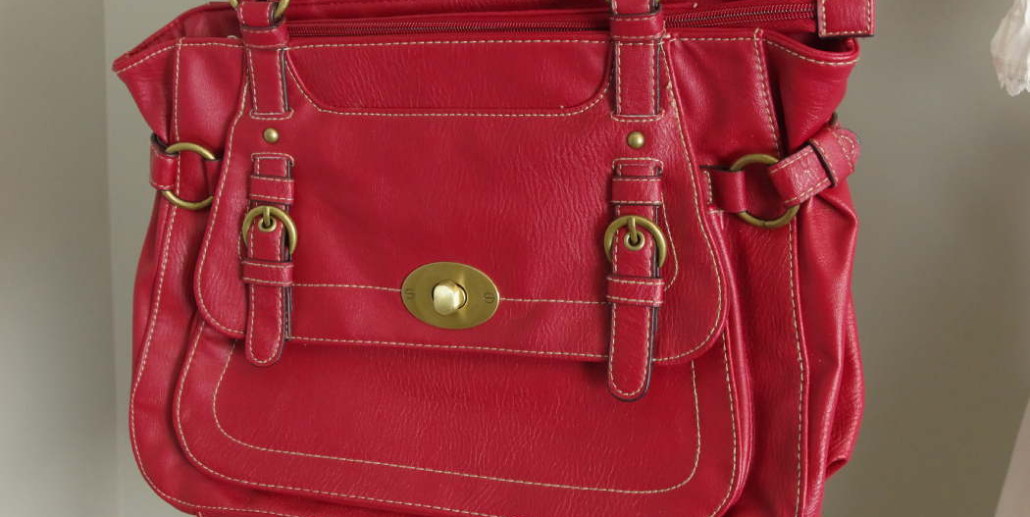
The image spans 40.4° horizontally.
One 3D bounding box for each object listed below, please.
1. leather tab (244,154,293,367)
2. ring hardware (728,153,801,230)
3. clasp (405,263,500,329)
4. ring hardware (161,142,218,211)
[{"bbox_3d":[-0.137,0.001,0.779,0.033,0.118,0.014,3,11,20],"label":"leather tab"},{"bbox_3d":[0.122,-0.033,0.684,0.038,0.038,0.005,-2,-20,-18],"label":"ring hardware"},{"bbox_3d":[-0.034,0.020,0.736,0.053,0.036,0.013,3,11,20],"label":"clasp"},{"bbox_3d":[-0.183,-0.046,0.785,0.038,0.038,0.005,2,13,12],"label":"ring hardware"}]

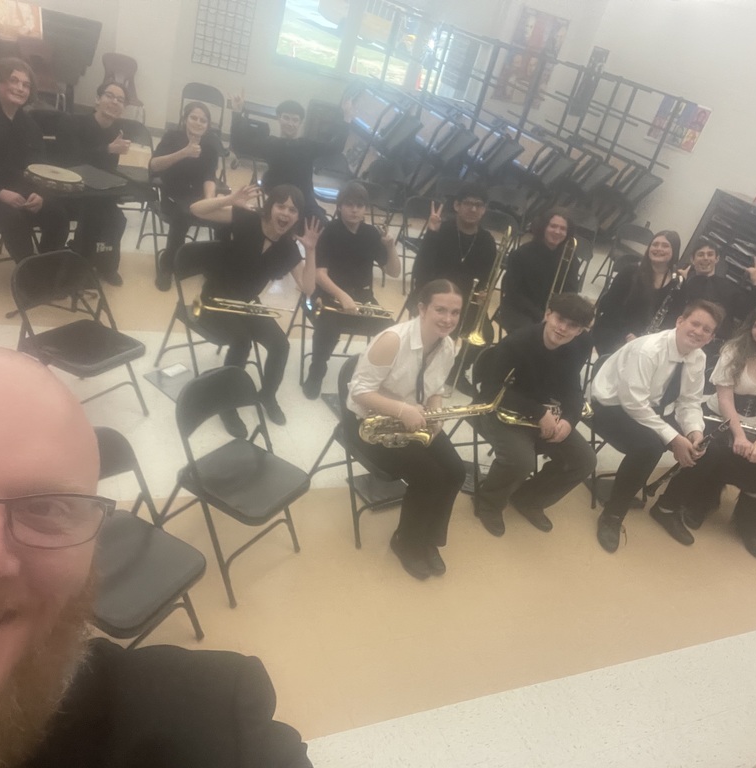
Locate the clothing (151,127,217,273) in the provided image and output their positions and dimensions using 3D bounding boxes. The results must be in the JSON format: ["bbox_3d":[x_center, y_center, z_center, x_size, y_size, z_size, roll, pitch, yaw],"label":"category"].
[{"bbox_3d":[-1.335,-1.273,4.857,0.500,0.920,0.580,-2,34,-32],"label":"clothing"}]

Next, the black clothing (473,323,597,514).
[{"bbox_3d":[0.777,0.157,3.351,0.560,0.970,0.680,-8,36,-38],"label":"black clothing"}]

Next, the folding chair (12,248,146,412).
[{"bbox_3d":[-1.396,-0.182,3.182,0.490,0.765,0.460,26,30,17],"label":"folding chair"}]

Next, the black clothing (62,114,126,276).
[{"bbox_3d":[-1.913,-1.320,4.621,0.480,0.960,0.620,-14,41,-44],"label":"black clothing"}]

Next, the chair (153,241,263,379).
[{"bbox_3d":[-0.889,-0.393,3.877,0.505,0.765,0.464,33,32,26],"label":"chair"}]

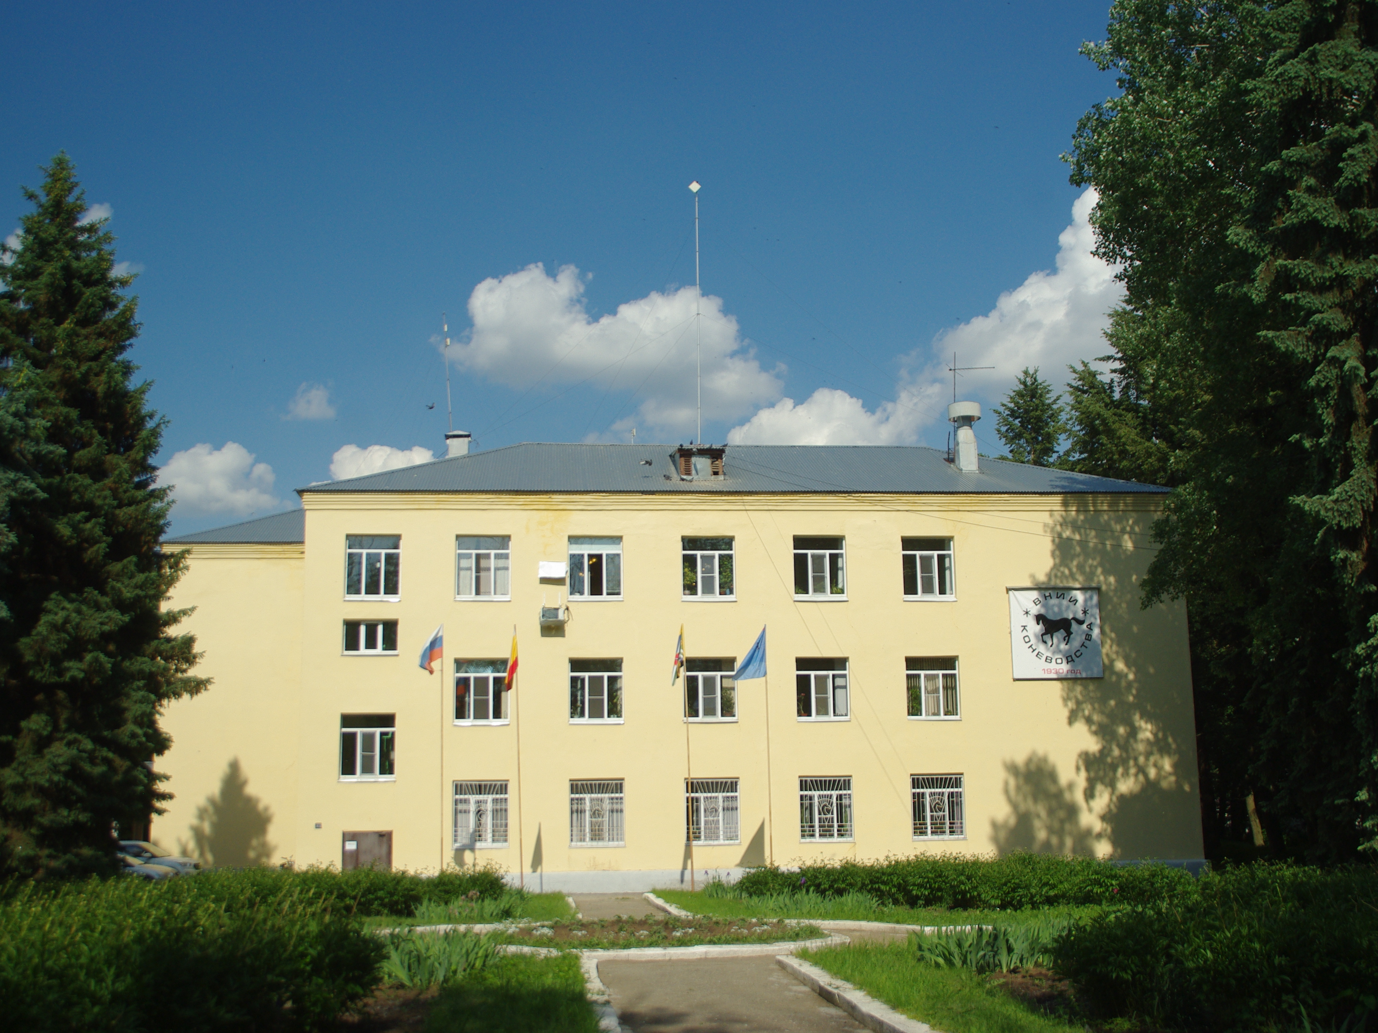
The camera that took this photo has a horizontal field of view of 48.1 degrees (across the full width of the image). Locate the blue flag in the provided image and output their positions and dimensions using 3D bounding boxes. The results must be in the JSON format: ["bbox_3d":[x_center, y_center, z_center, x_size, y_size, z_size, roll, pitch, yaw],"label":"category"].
[{"bbox_3d":[1.499,3.393,38.254,0.842,1.340,0.250,0,-10,-5],"label":"blue flag"}]

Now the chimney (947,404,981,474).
[{"bbox_3d":[8.410,-2.303,47.228,1.000,2.240,1.100,0,-10,-5],"label":"chimney"}]

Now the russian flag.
[{"bbox_3d":[-6.257,3.247,37.526,0.616,1.220,0.300,0,-10,-5],"label":"russian flag"}]

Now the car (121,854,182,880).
[{"bbox_3d":[-15.444,9.338,40.068,4.200,1.450,1.700,0,-10,-3],"label":"car"}]

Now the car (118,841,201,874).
[{"bbox_3d":[-16.365,10.179,44.527,4.200,1.450,1.700,0,-10,-3],"label":"car"}]

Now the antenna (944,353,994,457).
[{"bbox_3d":[8.863,-3.498,48.522,1.420,3.500,1.600,-3,-11,13],"label":"antenna"}]

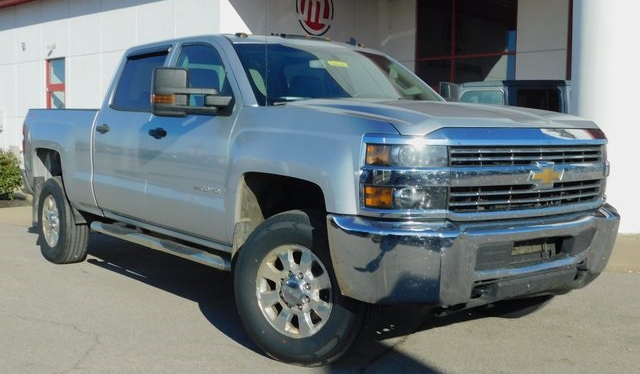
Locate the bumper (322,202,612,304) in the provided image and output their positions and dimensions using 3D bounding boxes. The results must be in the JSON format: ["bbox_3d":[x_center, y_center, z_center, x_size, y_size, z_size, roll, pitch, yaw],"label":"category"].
[{"bbox_3d":[0.999,0.322,3.938,2.020,0.440,0.520,-3,5,-36],"label":"bumper"}]

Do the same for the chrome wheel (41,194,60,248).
[{"bbox_3d":[-2.521,0.332,7.133,0.200,0.500,0.500,-3,5,-36],"label":"chrome wheel"}]

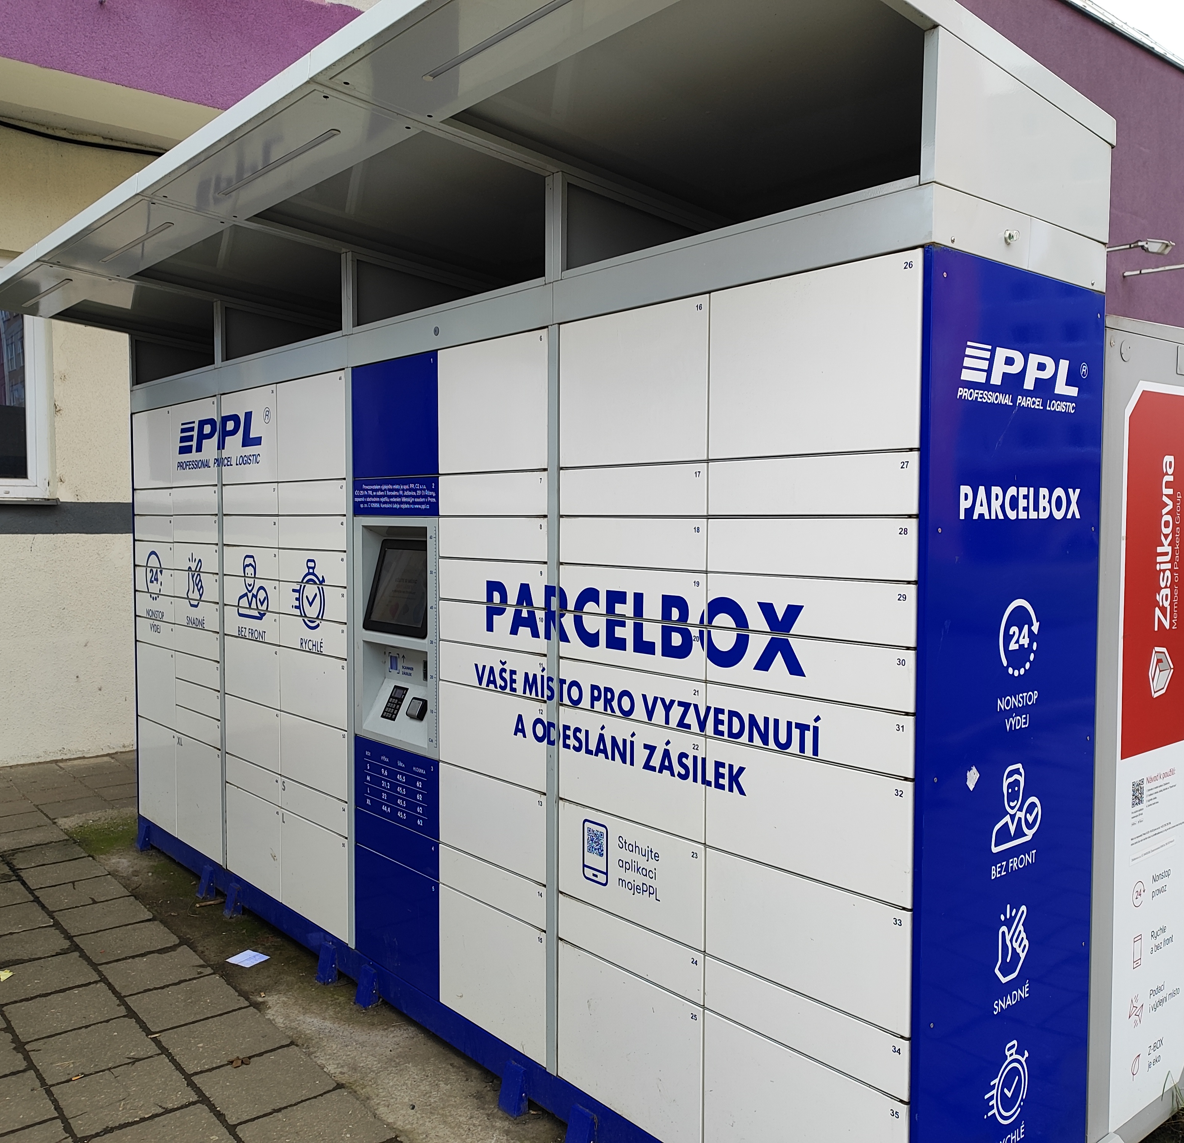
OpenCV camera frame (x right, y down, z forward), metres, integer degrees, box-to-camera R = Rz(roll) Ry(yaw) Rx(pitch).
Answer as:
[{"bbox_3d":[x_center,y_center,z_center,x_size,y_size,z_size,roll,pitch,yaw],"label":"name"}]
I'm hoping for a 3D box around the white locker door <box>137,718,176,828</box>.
[{"bbox_3d":[-1.954,0.918,4.785,0.025,0.461,0.472,-2,4,-41],"label":"white locker door"}]

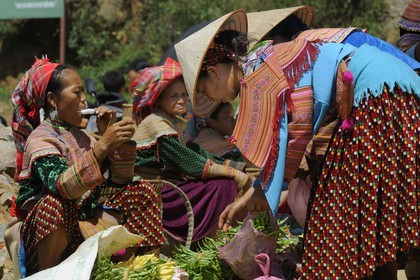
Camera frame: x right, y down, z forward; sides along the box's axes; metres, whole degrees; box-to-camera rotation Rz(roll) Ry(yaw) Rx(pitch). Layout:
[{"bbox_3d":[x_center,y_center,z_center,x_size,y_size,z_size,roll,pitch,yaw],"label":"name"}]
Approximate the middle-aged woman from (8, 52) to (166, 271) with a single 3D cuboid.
[{"bbox_3d":[-0.439,0.100,7.100,0.540,0.800,0.480,2,4,25],"label":"middle-aged woman"}]

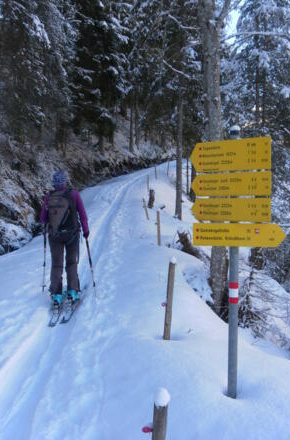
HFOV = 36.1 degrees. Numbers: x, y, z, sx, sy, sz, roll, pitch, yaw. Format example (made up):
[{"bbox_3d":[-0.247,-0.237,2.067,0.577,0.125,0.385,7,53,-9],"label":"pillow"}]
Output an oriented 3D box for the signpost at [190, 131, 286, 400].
[{"bbox_3d":[0.625,0.300,3.055,0.670,1.877,0.090,1,1,25],"label":"signpost"}]

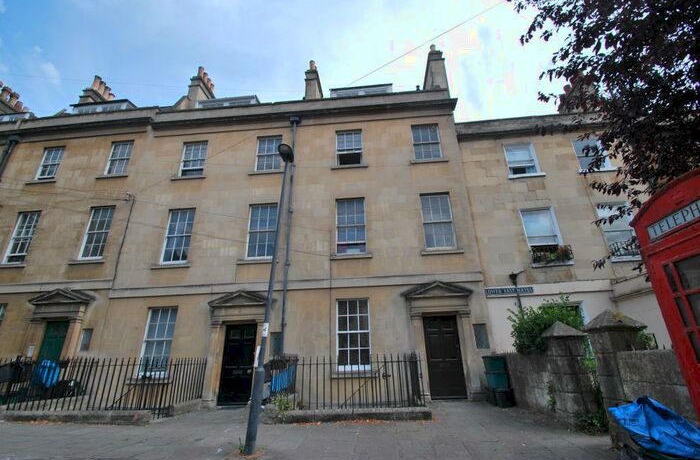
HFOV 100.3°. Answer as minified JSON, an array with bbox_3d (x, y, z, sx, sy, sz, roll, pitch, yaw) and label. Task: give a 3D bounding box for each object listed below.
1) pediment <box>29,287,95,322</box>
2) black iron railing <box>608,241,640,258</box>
[{"bbox_3d":[-8.855,2.349,9.036,1.960,0.960,0.360,-3,-20,3],"label":"pediment"},{"bbox_3d":[7.994,0.576,8.301,1.150,0.400,0.200,-4,-20,5],"label":"black iron railing"}]

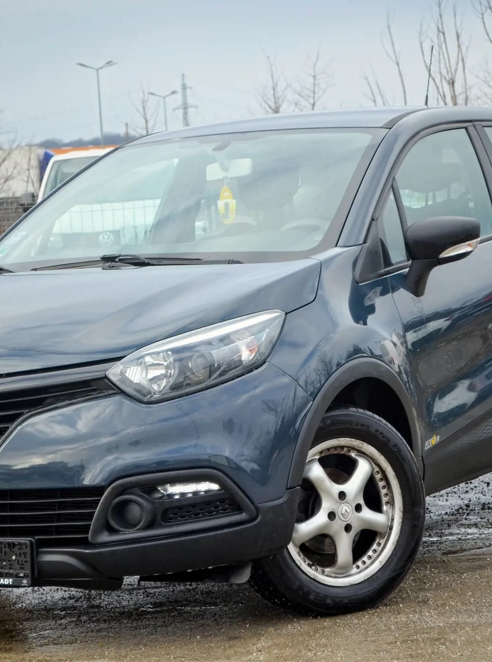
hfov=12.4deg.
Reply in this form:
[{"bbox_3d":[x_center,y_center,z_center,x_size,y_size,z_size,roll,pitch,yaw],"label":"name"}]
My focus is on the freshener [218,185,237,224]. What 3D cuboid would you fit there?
[{"bbox_3d":[-0.065,-0.434,7.804,0.068,0.136,0.015,-2,4,30],"label":"freshener"}]

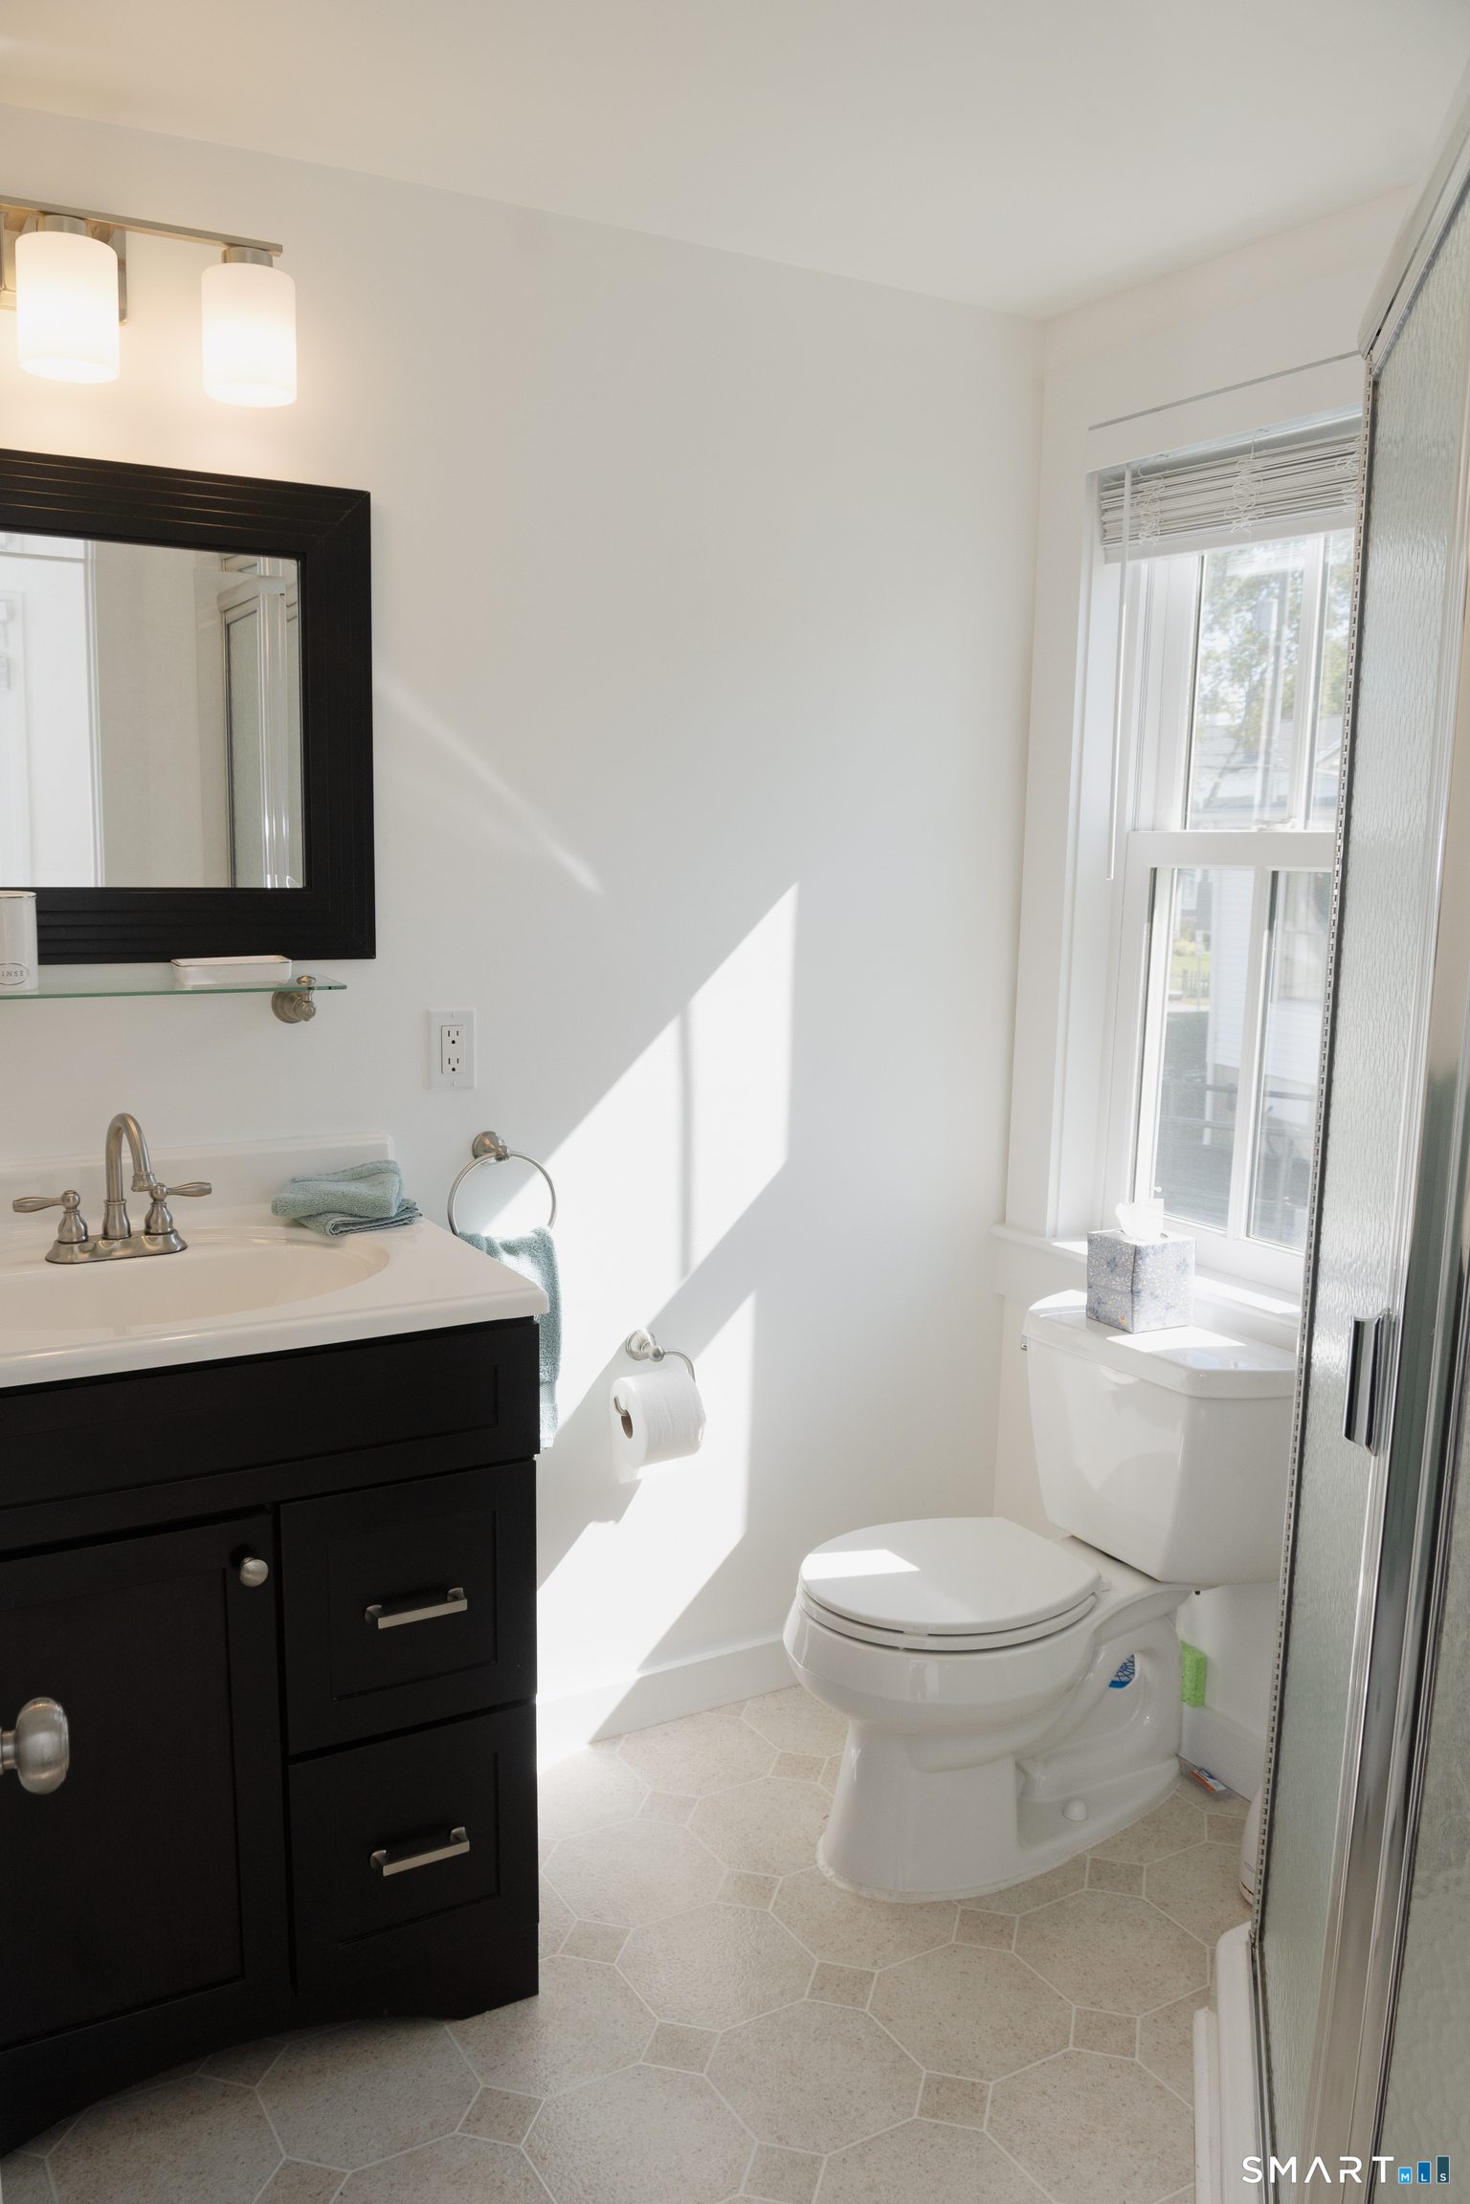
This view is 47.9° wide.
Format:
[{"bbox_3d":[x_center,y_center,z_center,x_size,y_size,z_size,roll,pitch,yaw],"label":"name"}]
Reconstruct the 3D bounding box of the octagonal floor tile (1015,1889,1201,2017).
[{"bbox_3d":[0.486,1.103,2.141,0.225,0.010,0.225,-4,9,-30],"label":"octagonal floor tile"}]

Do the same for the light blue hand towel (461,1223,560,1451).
[{"bbox_3d":[-0.341,0.352,2.446,0.165,0.345,0.075,-3,9,-28],"label":"light blue hand towel"}]

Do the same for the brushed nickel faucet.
[{"bbox_3d":[-0.756,0.095,2.032,0.235,0.162,0.135,-4,9,-31],"label":"brushed nickel faucet"}]

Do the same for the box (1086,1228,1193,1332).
[{"bbox_3d":[0.608,0.268,2.505,0.105,0.131,0.105,-4,9,-31],"label":"box"}]

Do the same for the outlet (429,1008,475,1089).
[{"bbox_3d":[-0.406,-0.075,2.386,0.070,0.115,0.008,-4,9,-31],"label":"outlet"}]

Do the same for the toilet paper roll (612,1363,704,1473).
[{"bbox_3d":[-0.118,0.488,2.551,0.100,0.134,0.134,-3,9,-28],"label":"toilet paper roll"}]

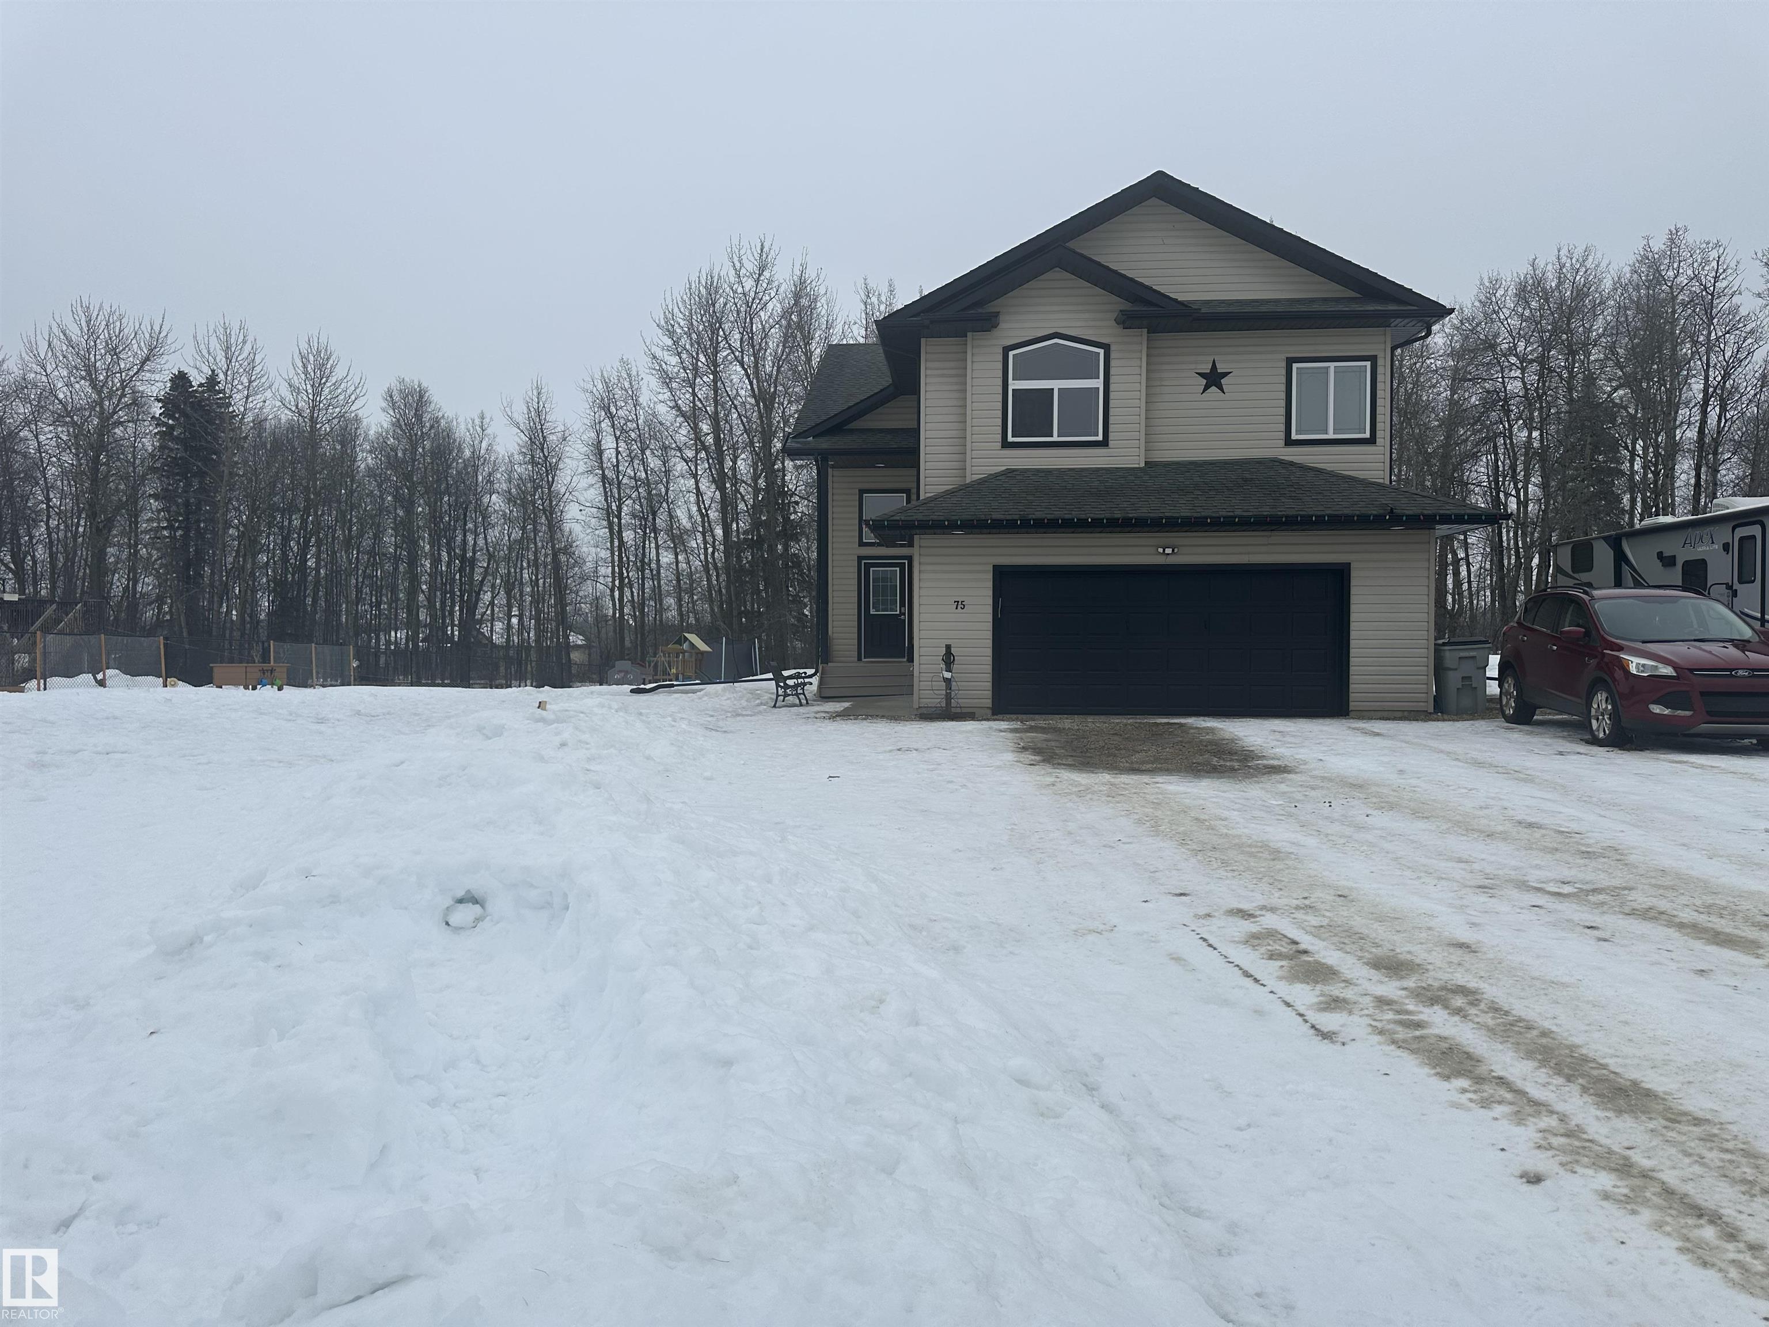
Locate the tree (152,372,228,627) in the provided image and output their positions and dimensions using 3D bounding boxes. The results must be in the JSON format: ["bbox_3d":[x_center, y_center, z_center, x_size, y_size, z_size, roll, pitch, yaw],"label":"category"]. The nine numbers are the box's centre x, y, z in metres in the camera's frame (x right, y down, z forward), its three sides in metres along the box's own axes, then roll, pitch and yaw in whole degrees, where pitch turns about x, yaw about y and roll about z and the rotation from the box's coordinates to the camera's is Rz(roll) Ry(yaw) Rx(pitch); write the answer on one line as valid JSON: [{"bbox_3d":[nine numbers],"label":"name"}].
[{"bbox_3d":[-27.716,-5.990,49.000,3.100,11.600,3.100,0,1,0],"label":"tree"}]

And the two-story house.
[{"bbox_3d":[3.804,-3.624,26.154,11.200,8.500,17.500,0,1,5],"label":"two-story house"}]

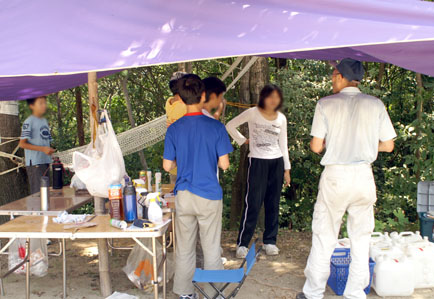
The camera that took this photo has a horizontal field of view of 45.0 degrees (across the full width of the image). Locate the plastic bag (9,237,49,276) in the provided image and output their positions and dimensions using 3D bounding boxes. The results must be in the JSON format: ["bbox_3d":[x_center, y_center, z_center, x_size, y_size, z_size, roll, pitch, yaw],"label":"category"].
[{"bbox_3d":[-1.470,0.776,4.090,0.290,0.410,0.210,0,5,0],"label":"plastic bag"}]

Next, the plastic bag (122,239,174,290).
[{"bbox_3d":[-0.523,0.861,4.030,0.380,0.430,0.270,0,5,0],"label":"plastic bag"}]

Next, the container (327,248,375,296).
[{"bbox_3d":[1.084,0.999,4.309,0.320,0.255,0.440,0,5,0],"label":"container"}]

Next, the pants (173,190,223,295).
[{"bbox_3d":[-0.145,0.673,3.900,0.360,0.800,0.280,0,5,3],"label":"pants"}]

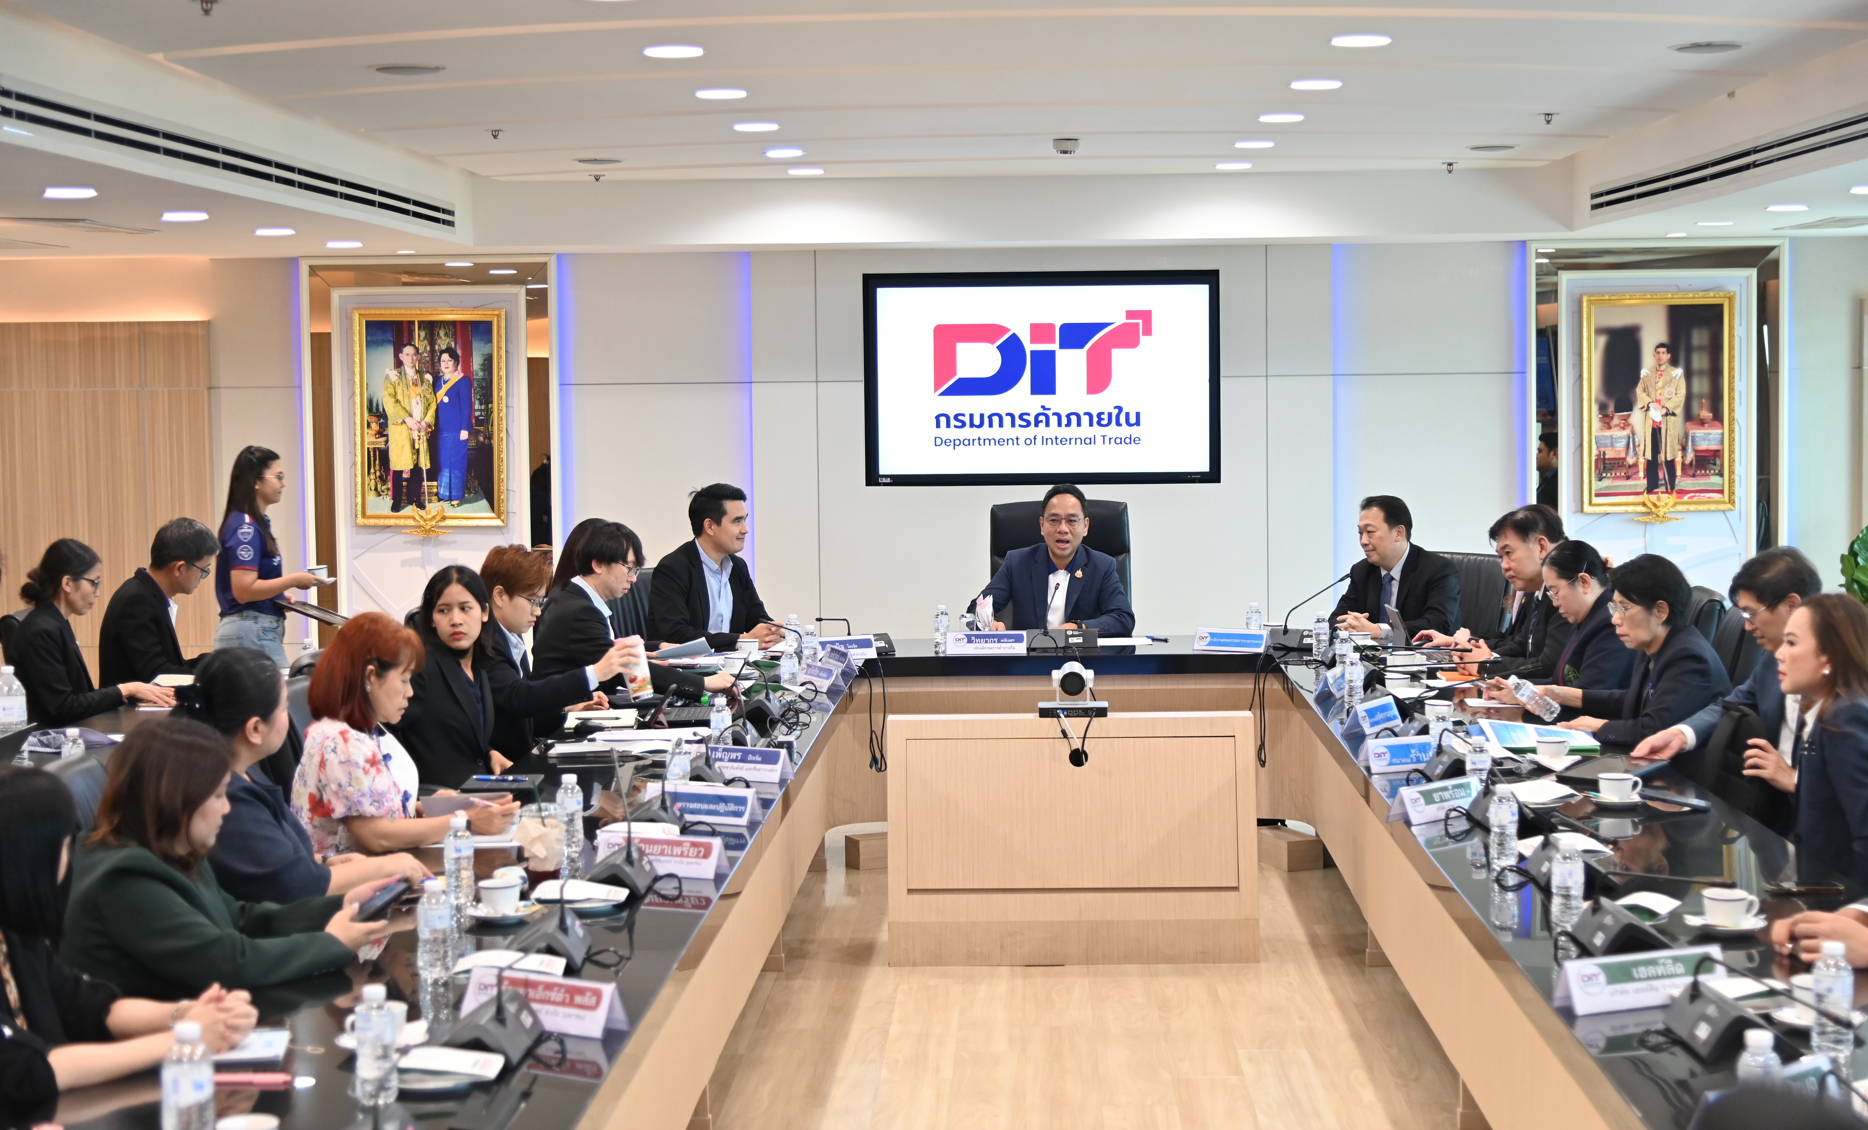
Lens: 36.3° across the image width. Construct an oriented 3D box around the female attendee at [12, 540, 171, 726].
[{"bbox_3d":[-2.577,0.541,9.251,0.700,1.260,0.500,-1,4,0],"label":"female attendee"}]

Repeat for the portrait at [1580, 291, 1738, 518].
[{"bbox_3d":[3.059,-0.685,12.034,0.660,0.935,0.050,0,4,2],"label":"portrait"}]

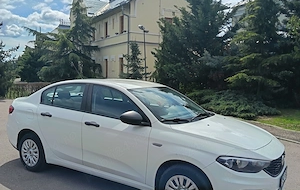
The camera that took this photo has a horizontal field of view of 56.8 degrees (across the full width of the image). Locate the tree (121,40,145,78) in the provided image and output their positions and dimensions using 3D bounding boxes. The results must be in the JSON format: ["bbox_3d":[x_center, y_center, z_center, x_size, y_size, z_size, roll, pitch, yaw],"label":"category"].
[{"bbox_3d":[-1.226,-1.873,20.000,1.950,4.260,1.890,2,4,0],"label":"tree"}]

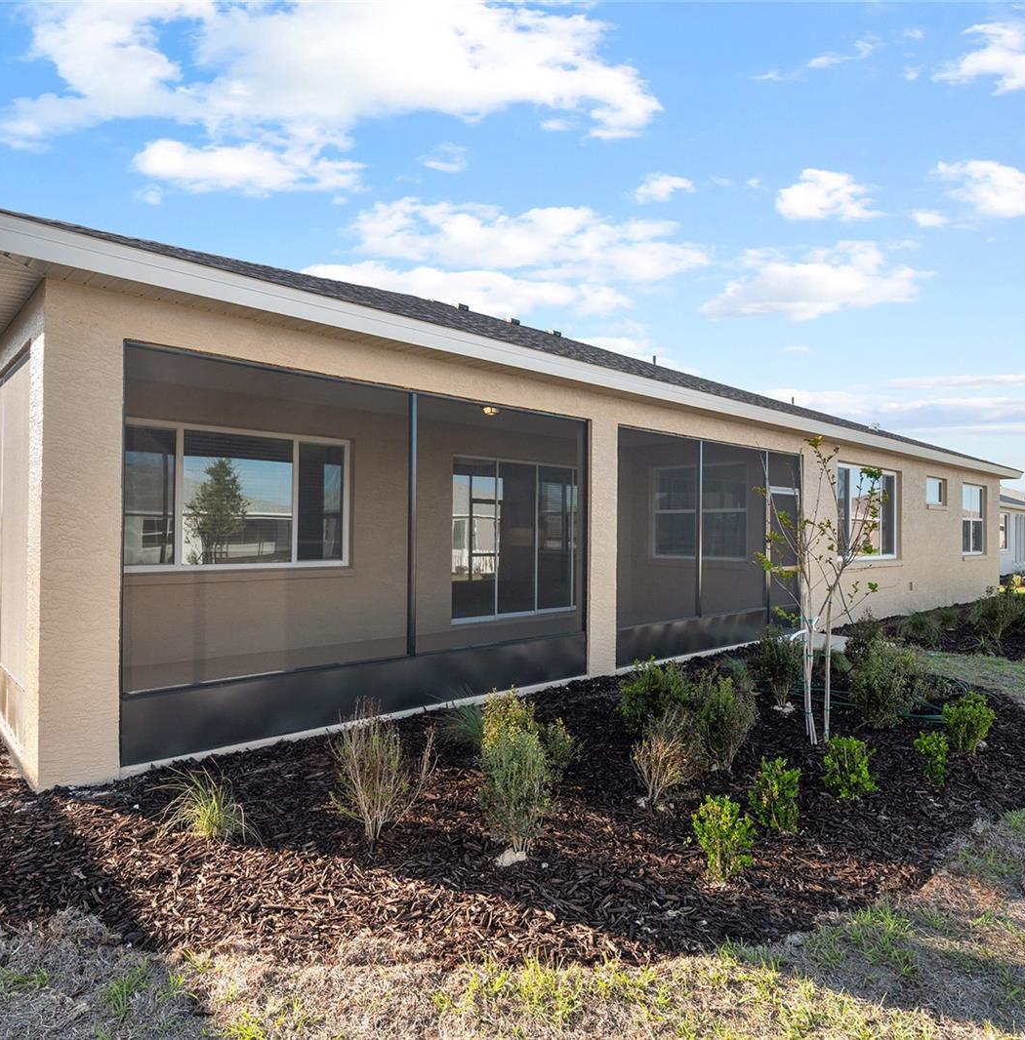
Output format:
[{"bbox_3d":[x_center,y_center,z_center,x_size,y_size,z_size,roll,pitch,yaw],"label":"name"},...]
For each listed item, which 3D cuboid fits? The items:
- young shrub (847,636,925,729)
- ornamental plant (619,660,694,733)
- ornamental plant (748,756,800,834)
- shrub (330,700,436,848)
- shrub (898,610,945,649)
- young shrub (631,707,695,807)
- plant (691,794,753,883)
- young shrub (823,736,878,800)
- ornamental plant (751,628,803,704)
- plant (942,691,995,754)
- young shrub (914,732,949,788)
[{"bbox_3d":[2.961,1.270,5.498,0.553,0.704,0.540,0,-1,28],"label":"young shrub"},{"bbox_3d":[1.076,1.339,5.200,0.540,0.590,0.524,0,-1,12],"label":"ornamental plant"},{"bbox_3d":[1.390,1.455,3.692,0.270,0.410,0.262,0,-1,21],"label":"ornamental plant"},{"bbox_3d":[-0.616,1.203,3.324,0.500,0.675,0.450,0,-1,-11],"label":"shrub"},{"bbox_3d":[5.593,1.477,9.481,0.560,0.510,0.543,0,-1,31],"label":"shrub"},{"bbox_3d":[0.865,1.360,4.010,0.360,0.560,0.349,0,-1,12],"label":"young shrub"},{"bbox_3d":[0.919,1.390,3.035,0.266,0.366,0.260,0,-1,17],"label":"plant"},{"bbox_3d":[1.916,1.407,3.953,0.282,0.353,0.270,0,-1,26],"label":"young shrub"},{"bbox_3d":[2.300,1.271,6.034,0.426,0.654,0.420,0,-1,21],"label":"ornamental plant"},{"bbox_3d":[3.360,1.477,5.103,0.340,0.460,0.330,0,-1,33],"label":"plant"},{"bbox_3d":[2.484,1.421,4.120,0.180,0.321,0.190,0,-1,31],"label":"young shrub"}]

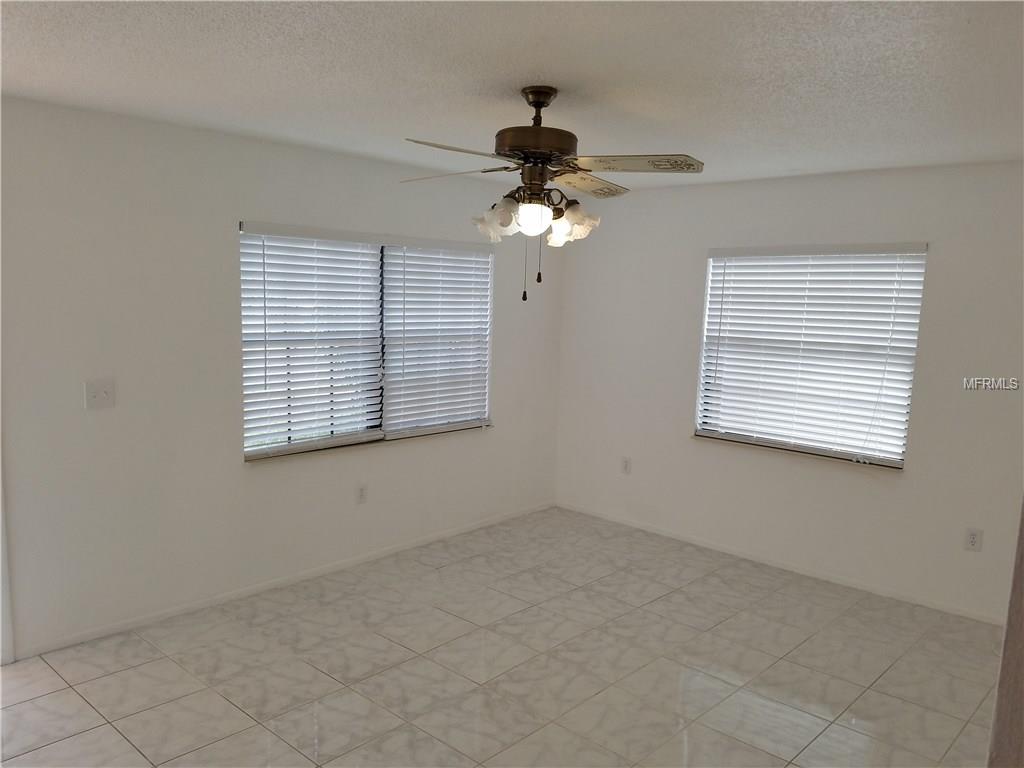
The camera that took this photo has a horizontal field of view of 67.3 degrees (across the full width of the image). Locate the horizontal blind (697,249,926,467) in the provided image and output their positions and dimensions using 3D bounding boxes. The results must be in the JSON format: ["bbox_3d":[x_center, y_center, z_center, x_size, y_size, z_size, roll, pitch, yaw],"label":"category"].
[{"bbox_3d":[1.794,-0.208,4.781,1.335,1.275,0.100,8,9,42],"label":"horizontal blind"}]

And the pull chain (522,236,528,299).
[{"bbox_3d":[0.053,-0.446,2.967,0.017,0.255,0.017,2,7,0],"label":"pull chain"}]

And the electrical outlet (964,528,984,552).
[{"bbox_3d":[2.506,0.851,4.173,0.083,0.124,0.013,8,9,42],"label":"electrical outlet"}]

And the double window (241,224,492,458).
[{"bbox_3d":[-0.800,-0.277,4.784,0.100,1.280,1.905,8,9,42],"label":"double window"}]

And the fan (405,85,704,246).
[{"bbox_3d":[0.098,-0.812,2.904,1.270,0.575,1.270,6,8,33],"label":"fan"}]

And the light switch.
[{"bbox_3d":[-1.882,0.046,3.523,0.020,0.125,0.127,7,9,42],"label":"light switch"}]

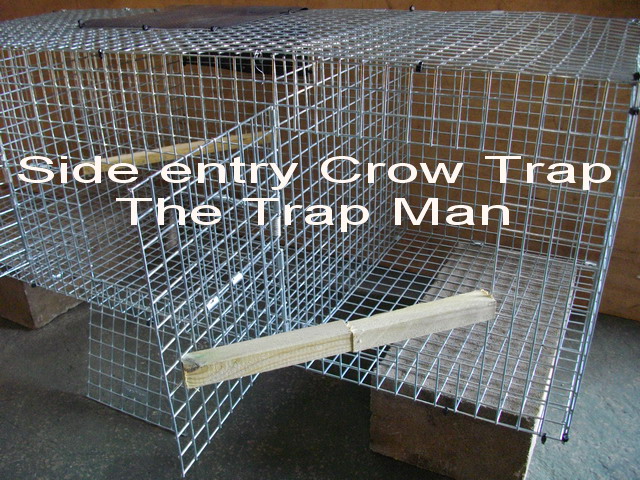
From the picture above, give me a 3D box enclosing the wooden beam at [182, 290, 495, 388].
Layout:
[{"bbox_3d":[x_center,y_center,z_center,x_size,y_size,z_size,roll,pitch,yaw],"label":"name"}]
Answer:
[{"bbox_3d":[0.028,0.099,0.605,0.329,0.024,0.025,-10,26,-14],"label":"wooden beam"}]

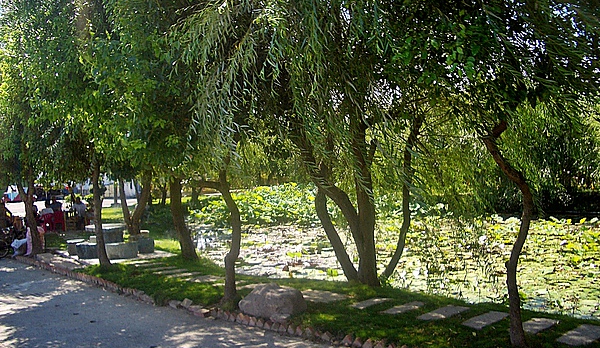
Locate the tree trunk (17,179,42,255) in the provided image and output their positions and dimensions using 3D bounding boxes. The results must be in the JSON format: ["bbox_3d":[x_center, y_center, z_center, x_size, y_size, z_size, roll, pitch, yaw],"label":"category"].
[{"bbox_3d":[-6.149,0.989,13.792,0.500,1.710,0.400,0,-1,0],"label":"tree trunk"}]

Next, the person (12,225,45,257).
[{"bbox_3d":[-6.534,1.612,14.600,0.650,0.800,0.600,1,-2,-34],"label":"person"}]

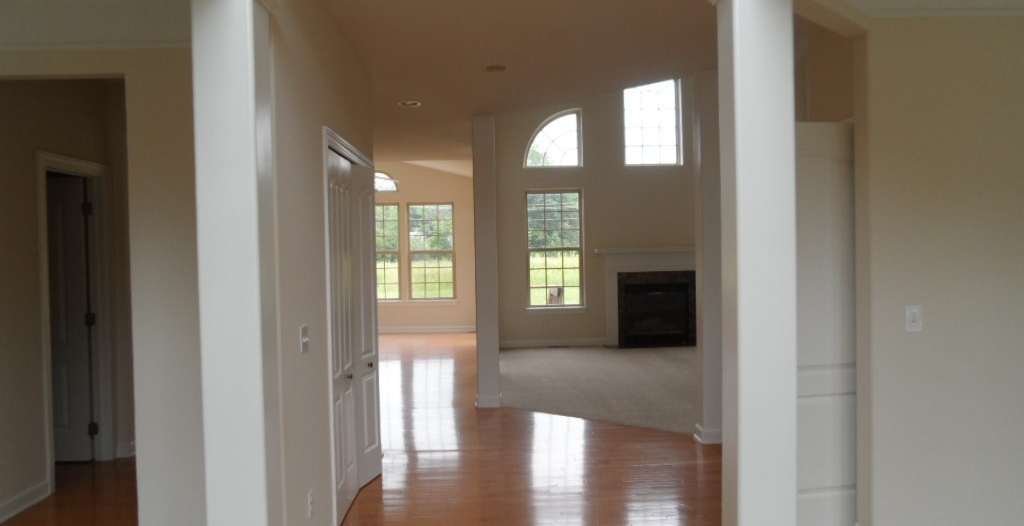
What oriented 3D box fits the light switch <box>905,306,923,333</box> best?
[{"bbox_3d":[1.869,0.263,3.431,0.072,0.116,0.012,-1,1,-2],"label":"light switch"}]

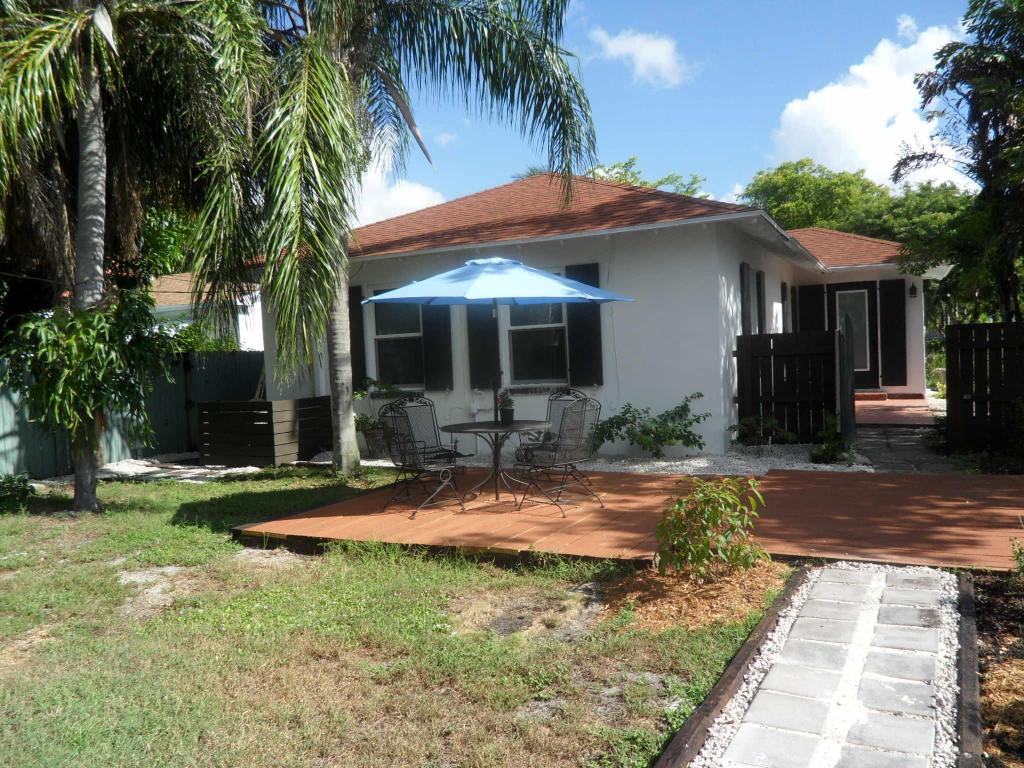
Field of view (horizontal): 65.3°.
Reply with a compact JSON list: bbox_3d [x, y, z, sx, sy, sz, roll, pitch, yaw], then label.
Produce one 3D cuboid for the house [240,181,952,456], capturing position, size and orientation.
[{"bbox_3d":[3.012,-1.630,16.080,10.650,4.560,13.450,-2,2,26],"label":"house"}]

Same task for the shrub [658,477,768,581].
[{"bbox_3d":[1.226,0.904,5.020,0.700,0.660,0.640,-2,2,26],"label":"shrub"}]

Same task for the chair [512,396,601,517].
[{"bbox_3d":[0.415,0.630,7.239,0.580,1.000,0.720,-5,3,-42],"label":"chair"}]

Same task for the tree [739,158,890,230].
[{"bbox_3d":[11.222,-4.188,29.138,6.200,8.020,6.000,-2,2,26],"label":"tree"}]

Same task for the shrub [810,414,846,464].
[{"bbox_3d":[3.511,0.596,8.837,0.420,0.550,0.420,-2,2,26],"label":"shrub"}]

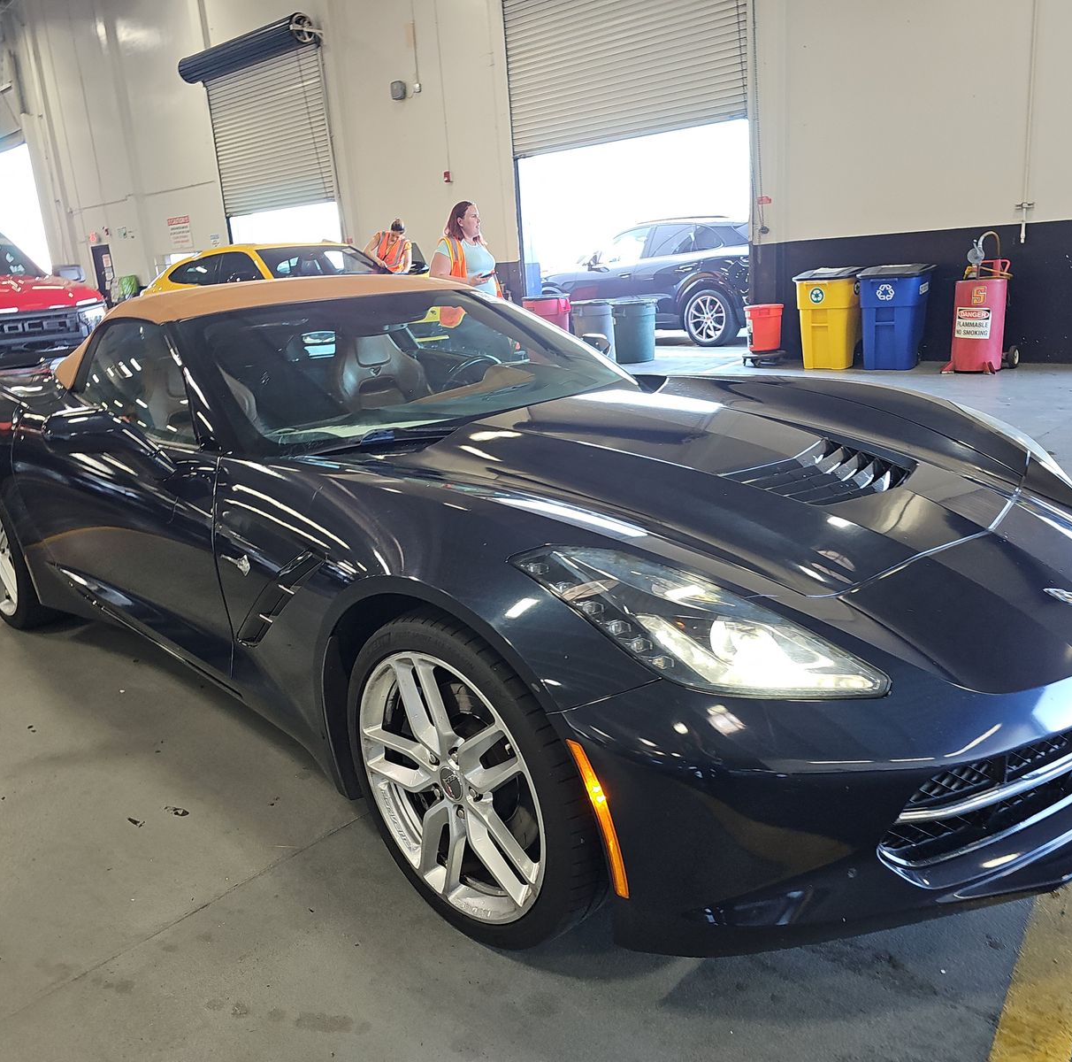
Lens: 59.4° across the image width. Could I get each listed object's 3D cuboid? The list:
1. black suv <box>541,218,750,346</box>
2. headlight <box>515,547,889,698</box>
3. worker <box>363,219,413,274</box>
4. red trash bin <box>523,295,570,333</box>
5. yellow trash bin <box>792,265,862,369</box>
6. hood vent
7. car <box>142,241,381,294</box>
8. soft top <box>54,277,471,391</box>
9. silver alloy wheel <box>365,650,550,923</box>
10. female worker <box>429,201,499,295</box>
[{"bbox_3d":[1.922,-3.675,13.792,1.980,1.690,4.920,-19,22,-41],"label":"black suv"},{"bbox_3d":[0.229,0.156,1.511,0.610,0.240,0.350,12,22,44],"label":"headlight"},{"bbox_3d":[-1.510,-2.679,10.777,0.550,1.680,0.450,0,16,15],"label":"worker"},{"bbox_3d":[0.187,-2.613,12.251,0.620,0.800,0.620,10,21,42],"label":"red trash bin"},{"bbox_3d":[3.116,-2.190,9.720,0.600,0.950,0.720,10,21,42],"label":"yellow trash bin"},{"bbox_3d":[0.620,-0.132,2.043,0.240,0.055,0.430,22,29,40],"label":"hood vent"},{"bbox_3d":[-2.700,-2.371,10.619,4.950,1.620,2.000,11,22,43],"label":"car"},{"bbox_3d":[-0.992,-0.770,3.521,1.270,0.330,1.270,-19,21,-42],"label":"soft top"},{"bbox_3d":[-0.090,0.442,1.779,0.210,0.515,0.515,-19,21,-42],"label":"silver alloy wheel"},{"bbox_3d":[-0.412,-1.302,6.163,0.420,1.660,0.500,8,20,36],"label":"female worker"}]

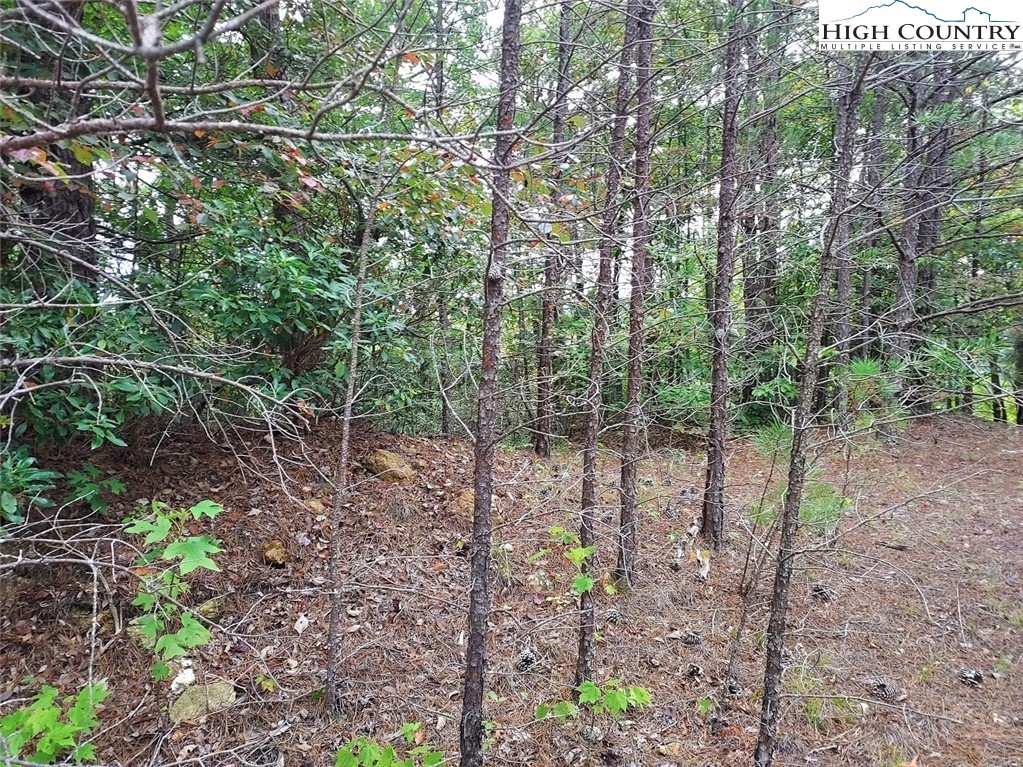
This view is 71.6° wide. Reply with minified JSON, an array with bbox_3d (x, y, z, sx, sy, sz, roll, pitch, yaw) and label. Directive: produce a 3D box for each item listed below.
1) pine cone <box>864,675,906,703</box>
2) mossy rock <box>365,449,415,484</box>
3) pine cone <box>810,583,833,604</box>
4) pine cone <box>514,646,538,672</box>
[{"bbox_3d":[1.480,1.202,2.800,0.145,0.090,0.110,3,2,9],"label":"pine cone"},{"bbox_3d":[-1.015,0.691,5.900,0.420,0.270,0.330,3,2,14],"label":"mossy rock"},{"bbox_3d":[1.688,1.135,3.850,0.115,0.095,0.105,3,2,24],"label":"pine cone"},{"bbox_3d":[0.062,1.148,2.950,0.095,0.095,0.095,2,2,1],"label":"pine cone"}]

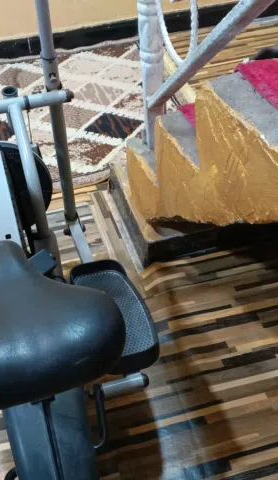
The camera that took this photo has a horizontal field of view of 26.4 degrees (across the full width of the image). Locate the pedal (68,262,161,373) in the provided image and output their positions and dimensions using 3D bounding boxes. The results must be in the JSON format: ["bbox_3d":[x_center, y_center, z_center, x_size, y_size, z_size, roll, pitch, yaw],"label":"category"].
[{"bbox_3d":[-0.062,0.173,1.373,0.150,0.060,0.318,-13,37,-8],"label":"pedal"}]

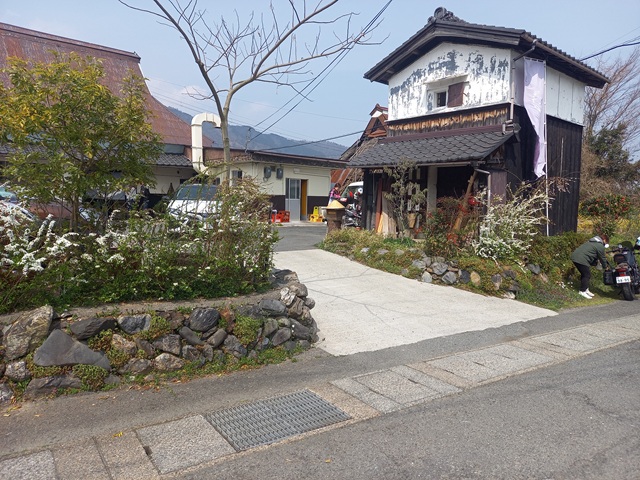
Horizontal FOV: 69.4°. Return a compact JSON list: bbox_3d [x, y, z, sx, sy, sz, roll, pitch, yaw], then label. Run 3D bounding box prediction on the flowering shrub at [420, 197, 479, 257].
[{"bbox_3d":[2.592,-0.270,9.250,1.150,1.180,1.050,3,6,20],"label":"flowering shrub"}]

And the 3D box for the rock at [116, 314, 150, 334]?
[{"bbox_3d":[-1.702,0.772,4.224,0.284,0.168,0.196,-2,6,-35],"label":"rock"}]

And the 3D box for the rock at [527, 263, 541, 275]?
[{"bbox_3d":[4.162,0.565,9.000,0.238,0.211,0.202,3,5,27],"label":"rock"}]

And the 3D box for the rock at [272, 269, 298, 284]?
[{"bbox_3d":[-0.448,0.474,6.000,0.320,0.190,0.250,-3,7,-35],"label":"rock"}]

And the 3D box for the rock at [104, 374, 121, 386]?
[{"bbox_3d":[-1.794,1.211,3.997,0.126,0.083,0.092,-2,6,-35],"label":"rock"}]

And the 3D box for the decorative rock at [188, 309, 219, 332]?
[{"bbox_3d":[-1.260,0.878,5.043,0.329,0.241,0.196,-2,6,-23],"label":"decorative rock"}]

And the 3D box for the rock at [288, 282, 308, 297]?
[{"bbox_3d":[-0.249,0.574,5.360,0.180,0.150,0.210,6,8,45],"label":"rock"}]

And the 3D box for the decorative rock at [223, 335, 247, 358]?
[{"bbox_3d":[-0.948,1.180,5.122,0.257,0.245,0.199,-2,6,-23],"label":"decorative rock"}]

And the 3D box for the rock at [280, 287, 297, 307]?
[{"bbox_3d":[-0.354,0.636,5.200,0.160,0.200,0.170,6,8,45],"label":"rock"}]

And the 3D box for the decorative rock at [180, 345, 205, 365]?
[{"bbox_3d":[-1.250,1.122,4.530,0.220,0.180,0.170,-2,6,-25],"label":"decorative rock"}]

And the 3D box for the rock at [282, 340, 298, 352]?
[{"bbox_3d":[-0.324,1.154,5.030,0.161,0.109,0.119,-2,6,-35],"label":"rock"}]

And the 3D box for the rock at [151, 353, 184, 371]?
[{"bbox_3d":[-1.413,1.139,4.325,0.278,0.139,0.177,-2,6,-35],"label":"rock"}]

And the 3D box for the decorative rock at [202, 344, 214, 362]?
[{"bbox_3d":[-1.102,1.122,4.570,0.115,0.170,0.120,-2,6,-25],"label":"decorative rock"}]

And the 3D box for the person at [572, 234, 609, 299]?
[{"bbox_3d":[5.014,0.493,8.600,0.670,1.150,0.480,4,6,31],"label":"person"}]

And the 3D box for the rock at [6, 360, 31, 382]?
[{"bbox_3d":[-2.618,1.129,4.000,0.210,0.170,0.170,-2,6,-22],"label":"rock"}]

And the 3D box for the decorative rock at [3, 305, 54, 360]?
[{"bbox_3d":[-2.775,0.881,4.401,0.412,0.491,0.300,-2,6,-23],"label":"decorative rock"}]

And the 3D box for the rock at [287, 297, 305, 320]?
[{"bbox_3d":[-0.309,0.865,5.834,0.233,0.279,0.170,-2,6,-23],"label":"rock"}]

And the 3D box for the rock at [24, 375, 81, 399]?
[{"bbox_3d":[-2.191,1.210,3.804,0.410,0.145,0.219,-2,6,-35],"label":"rock"}]

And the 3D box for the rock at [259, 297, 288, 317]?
[{"bbox_3d":[-0.517,0.735,5.030,0.280,0.180,0.200,-3,6,-30],"label":"rock"}]

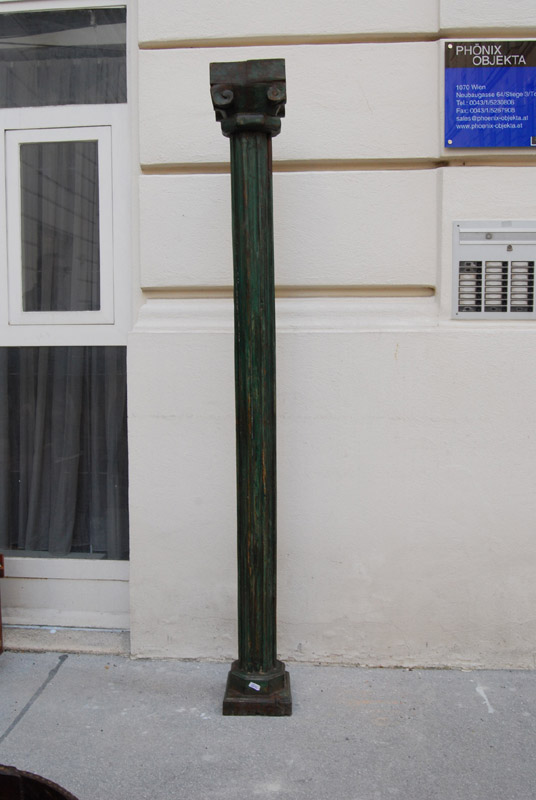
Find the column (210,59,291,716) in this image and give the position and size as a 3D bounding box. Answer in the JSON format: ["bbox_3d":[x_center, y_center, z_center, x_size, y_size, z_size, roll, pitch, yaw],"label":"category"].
[{"bbox_3d":[-0.045,-0.028,2.746,0.262,2.266,0.258,-1,2,3],"label":"column"}]

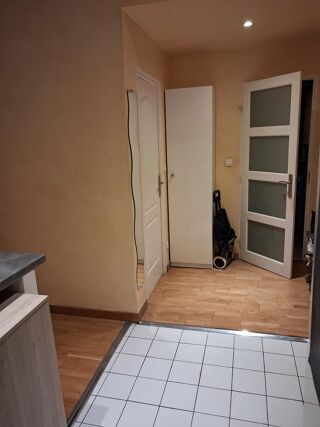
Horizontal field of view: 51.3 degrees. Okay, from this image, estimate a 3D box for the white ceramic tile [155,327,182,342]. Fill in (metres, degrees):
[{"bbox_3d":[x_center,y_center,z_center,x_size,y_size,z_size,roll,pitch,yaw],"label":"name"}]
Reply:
[{"bbox_3d":[0.071,0.961,2.642,0.200,0.010,0.175,1,15,14],"label":"white ceramic tile"}]

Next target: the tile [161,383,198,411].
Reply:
[{"bbox_3d":[0.124,1.115,2.035,0.200,0.010,0.200,1,15,14],"label":"tile"}]

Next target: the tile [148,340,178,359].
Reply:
[{"bbox_3d":[0.024,1.012,2.471,0.201,0.010,0.201,1,15,14],"label":"tile"}]

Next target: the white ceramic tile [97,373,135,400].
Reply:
[{"bbox_3d":[-0.274,1.119,2.157,0.200,0.010,0.200,1,15,14],"label":"white ceramic tile"}]

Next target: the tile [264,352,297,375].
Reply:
[{"bbox_3d":[0.814,1.027,2.268,0.201,0.010,0.201,1,15,14],"label":"tile"}]

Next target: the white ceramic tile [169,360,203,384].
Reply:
[{"bbox_3d":[0.174,1.075,2.247,0.200,0.010,0.200,1,15,14],"label":"white ceramic tile"}]

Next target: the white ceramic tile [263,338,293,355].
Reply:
[{"bbox_3d":[0.867,0.987,2.465,0.200,0.010,0.174,1,15,14],"label":"white ceramic tile"}]

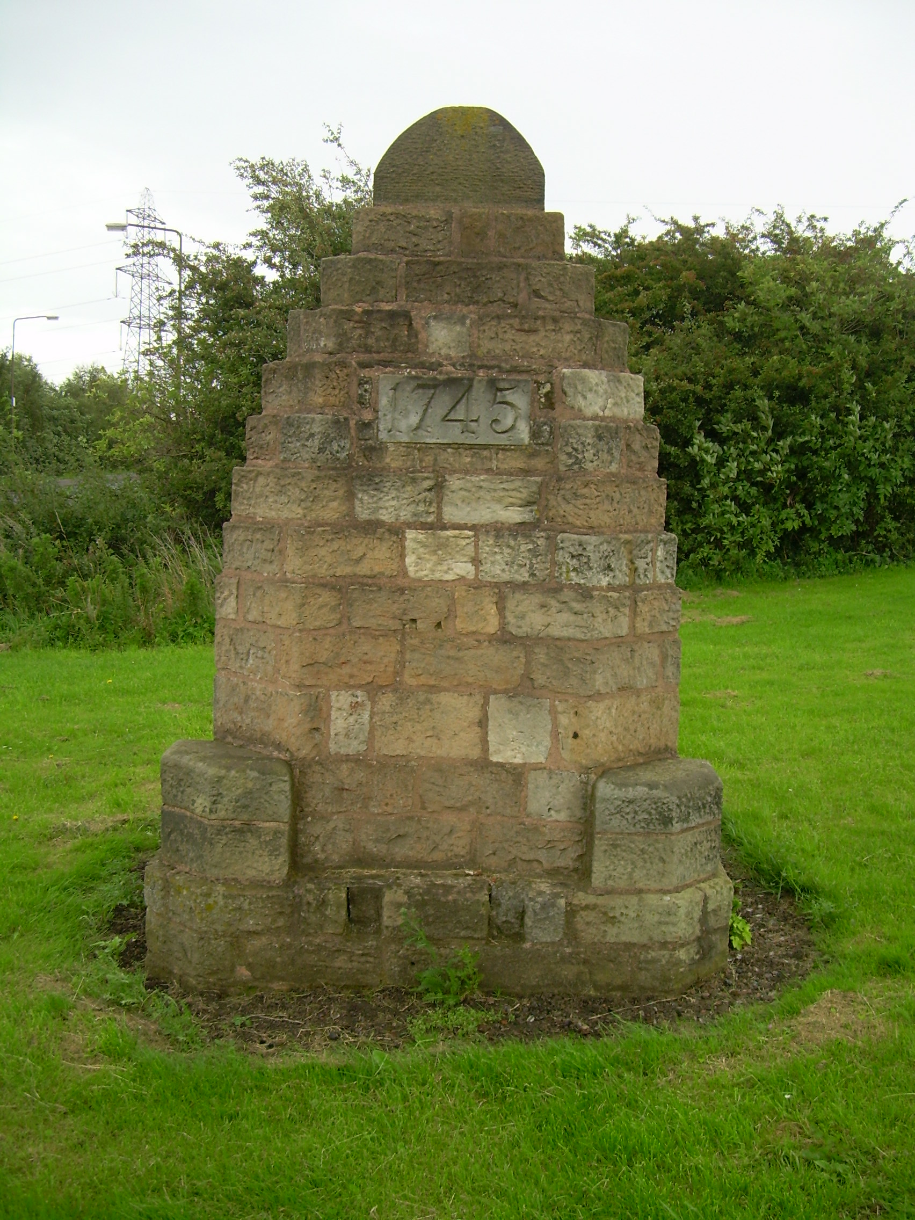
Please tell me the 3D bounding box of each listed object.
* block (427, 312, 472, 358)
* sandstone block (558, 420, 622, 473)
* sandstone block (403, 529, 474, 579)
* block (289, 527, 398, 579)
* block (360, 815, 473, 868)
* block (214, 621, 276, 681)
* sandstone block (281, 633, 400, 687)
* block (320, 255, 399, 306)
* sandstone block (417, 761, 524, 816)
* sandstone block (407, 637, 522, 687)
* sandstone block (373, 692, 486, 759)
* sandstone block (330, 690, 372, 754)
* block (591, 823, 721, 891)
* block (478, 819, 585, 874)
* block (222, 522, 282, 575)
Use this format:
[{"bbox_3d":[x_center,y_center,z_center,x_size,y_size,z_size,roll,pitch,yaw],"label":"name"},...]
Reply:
[{"bbox_3d":[-0.026,-0.894,4.410,0.145,0.138,0.160,2,4,1],"label":"block"},{"bbox_3d":[0.429,-0.534,4.414,0.199,0.159,0.190,2,4,1],"label":"sandstone block"},{"bbox_3d":[-0.055,-0.179,4.237,0.219,0.151,0.150,2,6,0],"label":"sandstone block"},{"bbox_3d":[-0.380,-0.199,4.570,0.377,0.158,0.200,2,5,0],"label":"block"},{"bbox_3d":[-0.129,0.724,4.292,0.369,0.171,0.150,2,6,0],"label":"block"},{"bbox_3d":[-0.670,0.134,4.745,0.200,0.167,0.365,-3,7,-43],"label":"block"},{"bbox_3d":[-0.397,0.158,4.580,0.397,0.172,0.200,2,5,0],"label":"sandstone block"},{"bbox_3d":[-0.350,-1.172,4.841,0.288,0.169,0.240,2,4,0],"label":"block"},{"bbox_3d":[0.044,0.596,4.611,0.359,0.185,0.200,2,4,0],"label":"sandstone block"},{"bbox_3d":[0.023,0.171,4.578,0.398,0.170,0.200,2,4,0],"label":"sandstone block"},{"bbox_3d":[-0.098,0.379,4.596,0.368,0.220,0.200,2,4,0],"label":"sandstone block"},{"bbox_3d":[-0.360,0.371,4.598,0.135,0.216,0.200,2,5,0],"label":"sandstone block"},{"bbox_3d":[0.674,0.815,4.617,0.464,0.178,0.440,2,4,0],"label":"block"},{"bbox_3d":[0.249,0.792,4.632,0.359,0.184,0.200,2,5,0],"label":"block"},{"bbox_3d":[-0.623,-0.207,4.558,0.180,0.168,0.336,-3,6,-44],"label":"block"}]

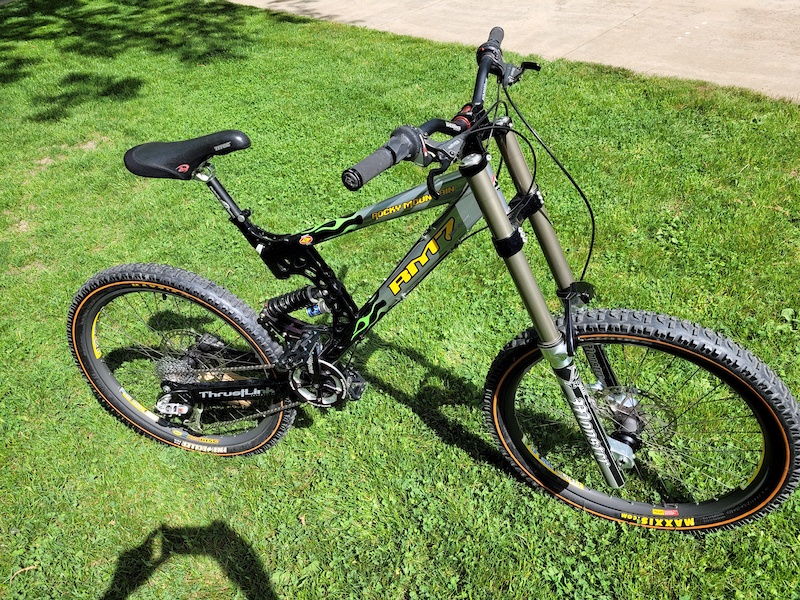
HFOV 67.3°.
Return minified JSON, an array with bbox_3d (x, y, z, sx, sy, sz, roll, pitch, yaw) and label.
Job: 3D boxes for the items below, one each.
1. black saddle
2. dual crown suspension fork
[{"bbox_3d":[-0.441,-0.300,1.265,0.283,0.075,0.137,-2,33,18],"label":"black saddle"},{"bbox_3d":[0.343,0.054,1.259,0.140,0.862,0.185,-10,31,35],"label":"dual crown suspension fork"}]

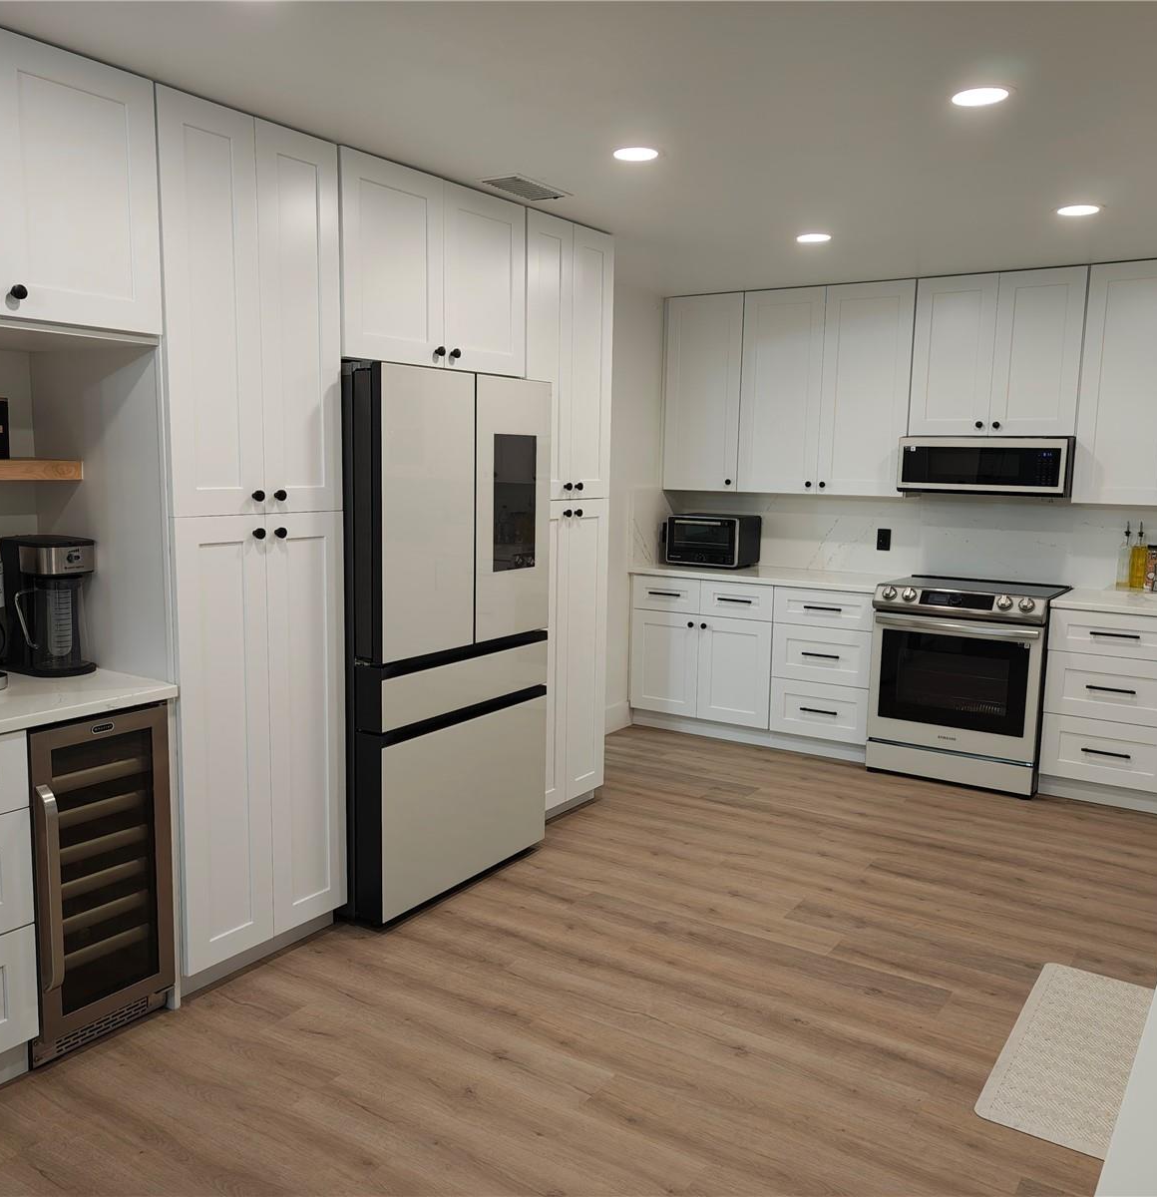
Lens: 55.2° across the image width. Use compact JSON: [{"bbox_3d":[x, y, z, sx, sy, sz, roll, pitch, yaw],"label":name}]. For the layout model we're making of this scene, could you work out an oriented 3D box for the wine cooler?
[{"bbox_3d":[-1.400,0.703,2.934,0.595,0.868,0.383,6,9,33],"label":"wine cooler"}]

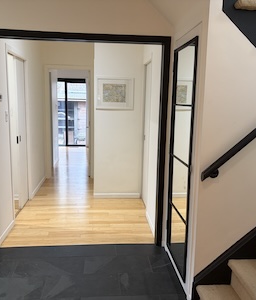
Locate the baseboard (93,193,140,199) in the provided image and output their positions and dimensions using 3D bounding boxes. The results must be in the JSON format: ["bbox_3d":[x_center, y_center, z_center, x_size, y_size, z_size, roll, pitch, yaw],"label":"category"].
[{"bbox_3d":[-0.166,0.715,4.698,0.713,0.082,0.014,0,9,-5],"label":"baseboard"}]

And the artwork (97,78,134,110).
[{"bbox_3d":[-0.187,-0.839,4.426,0.547,0.450,0.025,0,9,-5],"label":"artwork"}]

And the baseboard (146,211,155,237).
[{"bbox_3d":[0.279,0.900,3.632,0.014,0.075,0.720,0,9,-5],"label":"baseboard"}]

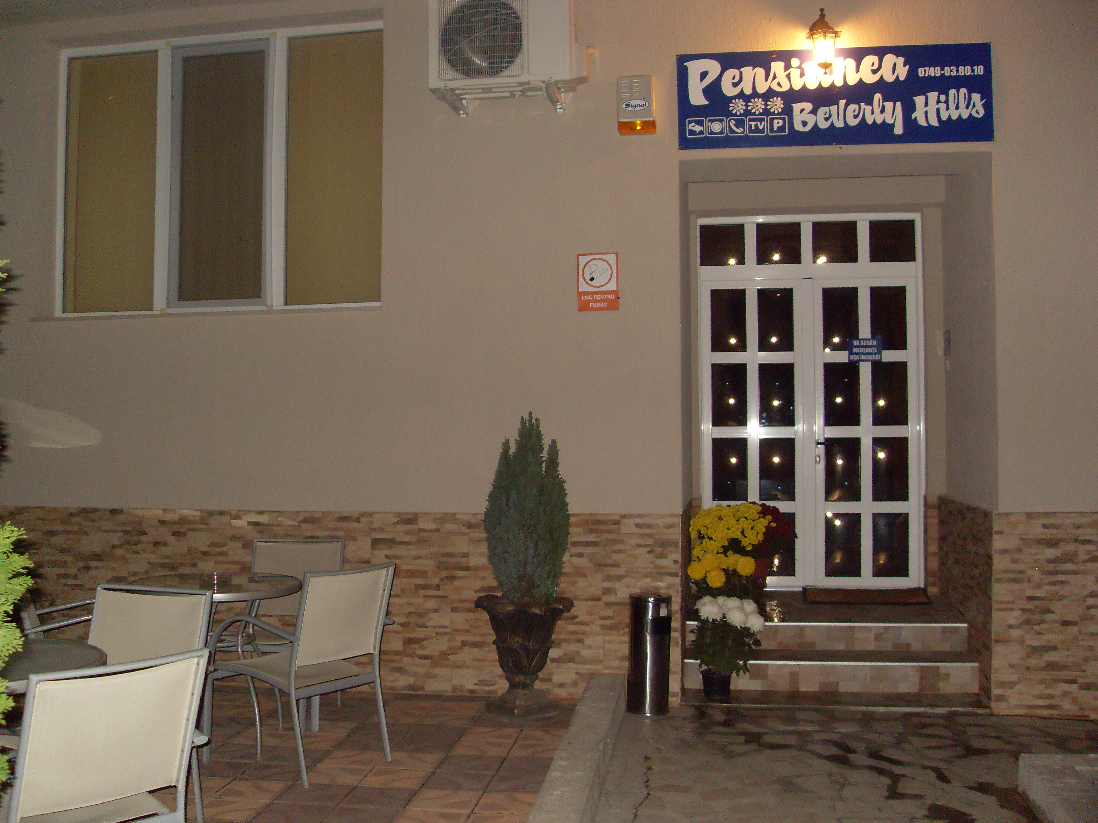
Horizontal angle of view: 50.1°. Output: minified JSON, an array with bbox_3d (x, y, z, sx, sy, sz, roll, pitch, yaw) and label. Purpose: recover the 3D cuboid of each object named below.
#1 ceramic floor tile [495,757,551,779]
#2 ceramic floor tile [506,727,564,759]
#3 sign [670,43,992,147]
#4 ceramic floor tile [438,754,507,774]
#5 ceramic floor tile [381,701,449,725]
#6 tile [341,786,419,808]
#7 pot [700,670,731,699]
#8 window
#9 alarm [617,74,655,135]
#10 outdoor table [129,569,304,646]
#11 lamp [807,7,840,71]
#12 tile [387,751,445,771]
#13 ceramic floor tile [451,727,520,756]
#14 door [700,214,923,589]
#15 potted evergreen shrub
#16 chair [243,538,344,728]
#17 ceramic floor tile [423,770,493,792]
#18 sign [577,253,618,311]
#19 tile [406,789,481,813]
[{"bbox_3d":[-0.101,1.525,5.024,0.255,0.012,0.260,-1,-1,9],"label":"ceramic floor tile"},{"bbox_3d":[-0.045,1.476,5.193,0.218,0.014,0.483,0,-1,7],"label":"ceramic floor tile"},{"bbox_3d":[1.488,-1.651,6.163,1.608,0.507,0.020,-1,-1,9],"label":"sign"},{"bbox_3d":[-0.324,1.470,4.872,0.260,0.014,0.241,0,-1,7],"label":"ceramic floor tile"},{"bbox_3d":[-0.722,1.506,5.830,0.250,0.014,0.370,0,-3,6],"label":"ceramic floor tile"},{"bbox_3d":[-0.622,1.436,4.356,0.250,0.014,0.250,0,-3,6],"label":"tile"},{"bbox_3d":[0.922,1.499,6.456,0.168,0.142,0.168,0,-3,6],"label":"pot"},{"bbox_3d":[-1.854,-1.354,6.637,2.060,1.590,0.100,0,-1,10],"label":"window"},{"bbox_3d":[0.472,-1.646,6.298,0.200,0.318,0.085,0,-3,6],"label":"alarm"},{"bbox_3d":[-1.462,1.115,5.171,0.850,0.720,0.850,0,-1,10],"label":"outdoor table"},{"bbox_3d":[1.350,-1.817,5.769,0.180,0.340,0.230,0,-1,10],"label":"lamp"},{"bbox_3d":[-0.577,1.471,4.913,0.260,0.014,0.241,0,-1,7],"label":"tile"},{"bbox_3d":[-0.278,1.478,5.229,0.260,0.014,0.483,0,-1,7],"label":"ceramic floor tile"},{"bbox_3d":[1.768,-0.066,7.904,1.460,2.514,0.080,-1,-1,9],"label":"door"},{"bbox_3d":[-0.140,0.779,6.114,0.502,1.536,0.502,-1,-1,9],"label":"potted evergreen shrub"},{"bbox_3d":[-1.368,1.126,5.999,0.565,0.850,0.660,0,-1,4],"label":"chair"},{"bbox_3d":[-0.352,1.446,4.565,0.250,0.014,0.250,0,-3,6],"label":"ceramic floor tile"},{"bbox_3d":[0.267,-0.699,6.350,0.222,0.307,0.008,-1,-1,9],"label":"sign"},{"bbox_3d":[-0.386,1.459,4.377,0.260,0.014,0.241,0,-1,7],"label":"tile"}]

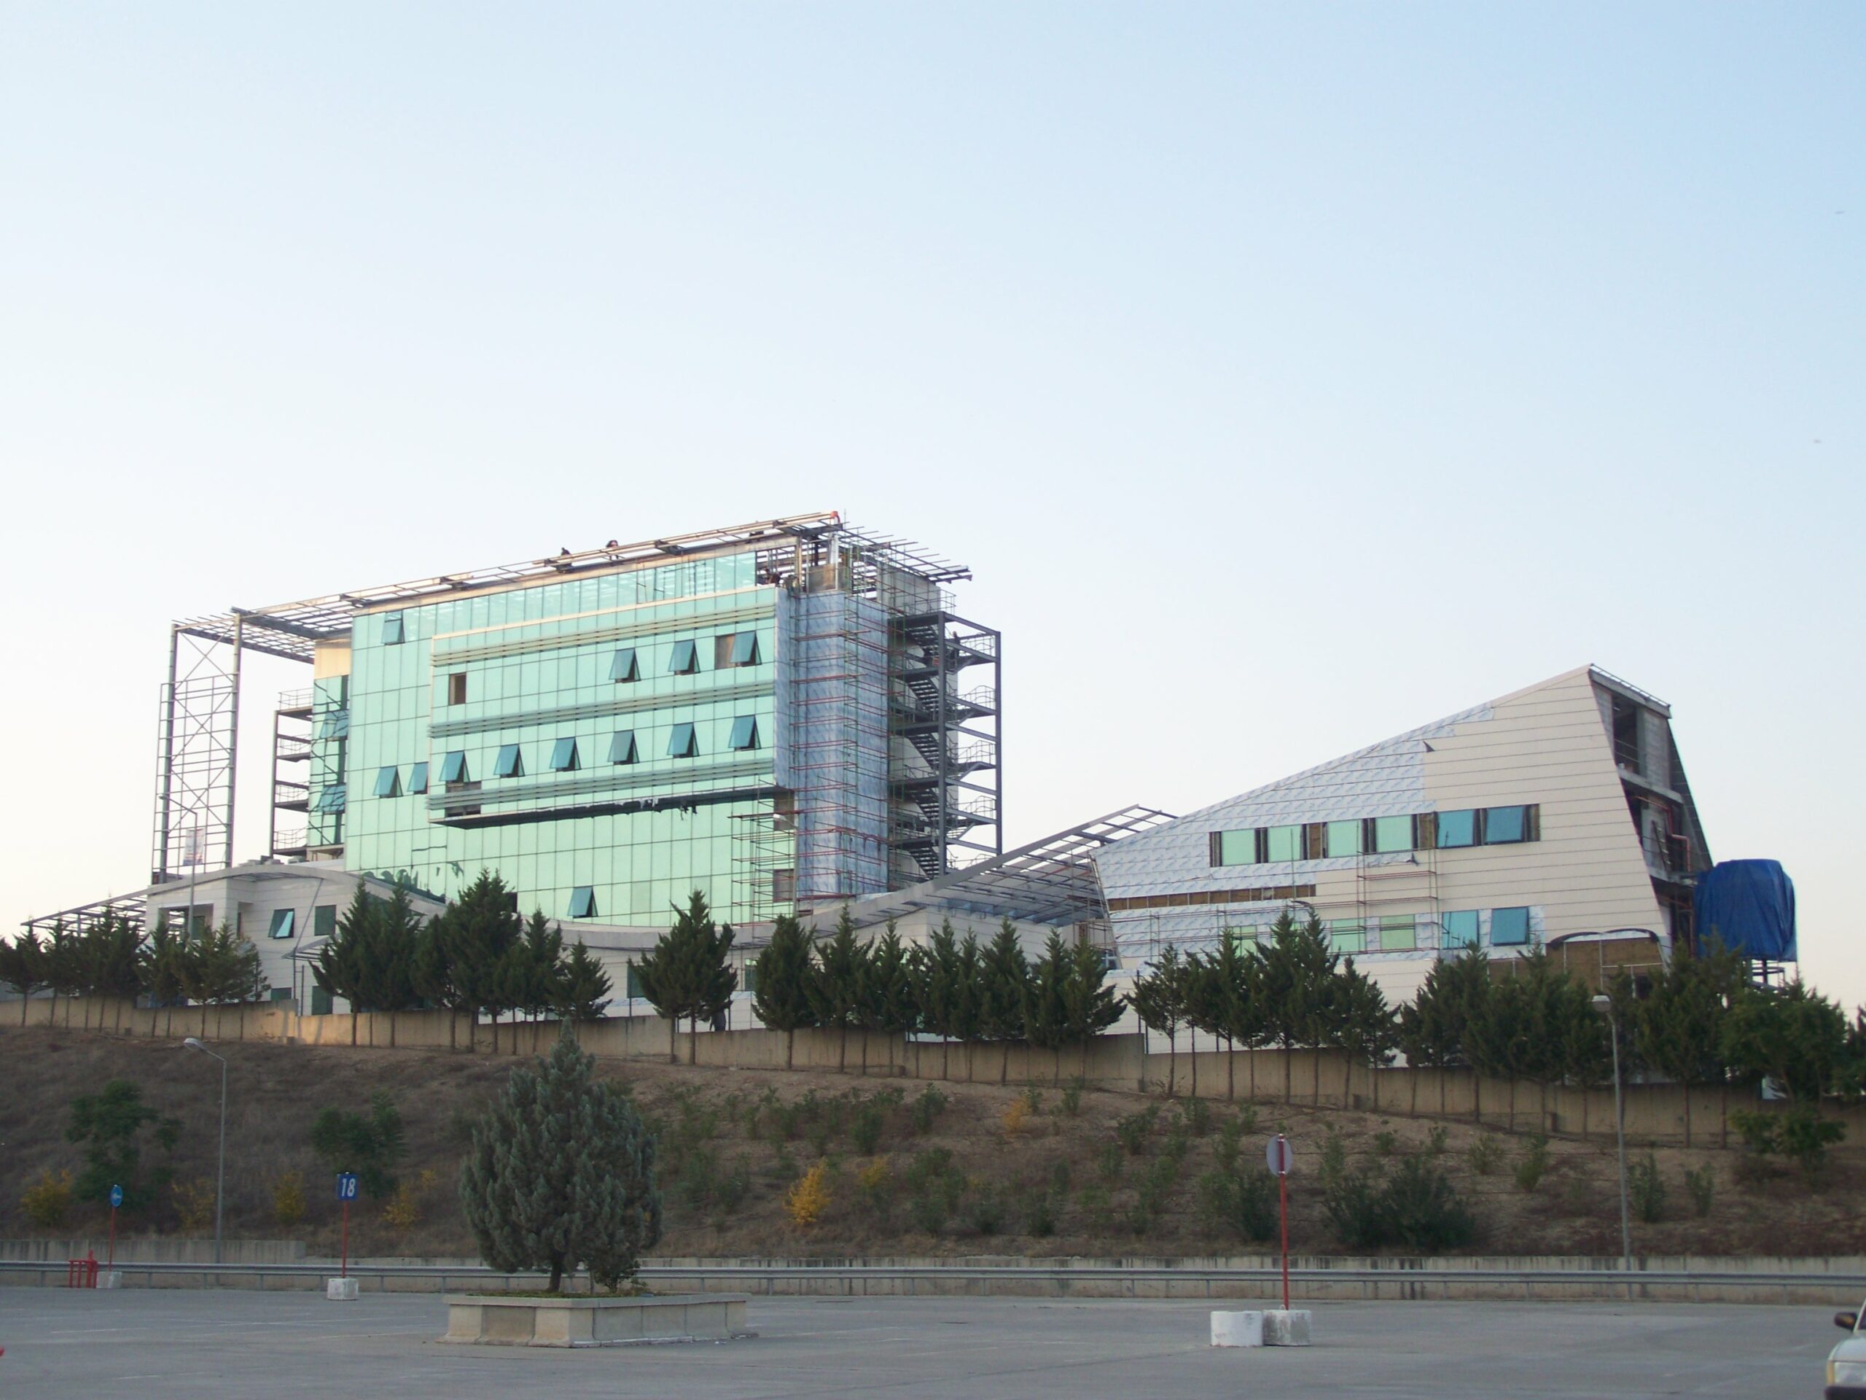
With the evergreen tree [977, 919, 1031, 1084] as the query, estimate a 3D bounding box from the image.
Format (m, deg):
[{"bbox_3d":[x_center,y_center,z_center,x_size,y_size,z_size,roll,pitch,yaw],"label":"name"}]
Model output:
[{"bbox_3d":[2.207,9.383,90.860,1.729,5.176,1.729,0,-10,0],"label":"evergreen tree"}]

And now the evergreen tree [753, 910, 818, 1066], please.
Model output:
[{"bbox_3d":[-4.737,9.325,93.450,2.236,4.953,2.236,0,-10,0],"label":"evergreen tree"}]

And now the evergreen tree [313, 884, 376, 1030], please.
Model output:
[{"bbox_3d":[-21.519,9.613,106.496,2.347,5.761,2.347,0,-10,0],"label":"evergreen tree"}]

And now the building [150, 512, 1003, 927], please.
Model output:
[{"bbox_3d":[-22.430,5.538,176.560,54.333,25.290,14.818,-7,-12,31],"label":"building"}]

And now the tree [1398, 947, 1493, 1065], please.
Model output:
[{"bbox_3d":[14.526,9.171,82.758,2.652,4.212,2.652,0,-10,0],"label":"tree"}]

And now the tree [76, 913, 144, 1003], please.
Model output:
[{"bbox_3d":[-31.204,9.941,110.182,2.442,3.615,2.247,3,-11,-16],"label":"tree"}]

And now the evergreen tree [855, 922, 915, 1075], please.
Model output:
[{"bbox_3d":[-1.501,9.591,93.640,1.922,4.797,1.922,0,-10,-1],"label":"evergreen tree"}]

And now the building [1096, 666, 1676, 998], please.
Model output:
[{"bbox_3d":[18.699,7.470,112.899,22.890,14.442,9.328,-6,-12,30],"label":"building"}]

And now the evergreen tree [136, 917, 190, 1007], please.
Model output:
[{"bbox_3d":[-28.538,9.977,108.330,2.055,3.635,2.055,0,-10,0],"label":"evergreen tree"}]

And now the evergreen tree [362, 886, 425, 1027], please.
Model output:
[{"bbox_3d":[-19.488,9.493,105.175,2.265,5.689,2.265,0,-10,0],"label":"evergreen tree"}]

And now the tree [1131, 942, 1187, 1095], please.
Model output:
[{"bbox_3d":[6.901,9.739,88.899,1.731,4.659,1.731,-1,-10,4],"label":"tree"}]

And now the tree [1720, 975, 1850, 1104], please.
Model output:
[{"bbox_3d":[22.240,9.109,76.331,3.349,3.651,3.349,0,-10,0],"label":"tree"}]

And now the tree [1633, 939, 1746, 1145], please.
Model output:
[{"bbox_3d":[20.498,9.275,78.793,3.078,5.576,3.078,0,-10,0],"label":"tree"}]

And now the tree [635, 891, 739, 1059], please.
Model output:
[{"bbox_3d":[-8.051,9.073,95.516,3.283,5.689,3.283,0,-10,0],"label":"tree"}]

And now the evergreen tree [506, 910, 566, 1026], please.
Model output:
[{"bbox_3d":[-13.401,9.252,98.882,2.072,4.208,2.072,0,-10,0],"label":"evergreen tree"}]

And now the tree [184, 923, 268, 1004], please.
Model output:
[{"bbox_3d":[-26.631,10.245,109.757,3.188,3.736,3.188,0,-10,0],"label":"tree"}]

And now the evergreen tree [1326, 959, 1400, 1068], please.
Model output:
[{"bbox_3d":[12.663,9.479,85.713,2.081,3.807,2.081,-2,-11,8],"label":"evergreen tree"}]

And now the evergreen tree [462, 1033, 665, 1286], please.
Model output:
[{"bbox_3d":[-5.664,7.000,44.264,3.078,3.942,2.924,1,-11,-7],"label":"evergreen tree"}]

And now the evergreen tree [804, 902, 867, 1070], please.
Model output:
[{"bbox_3d":[-3.120,9.322,94.391,2.033,5.476,2.033,0,-10,0],"label":"evergreen tree"}]

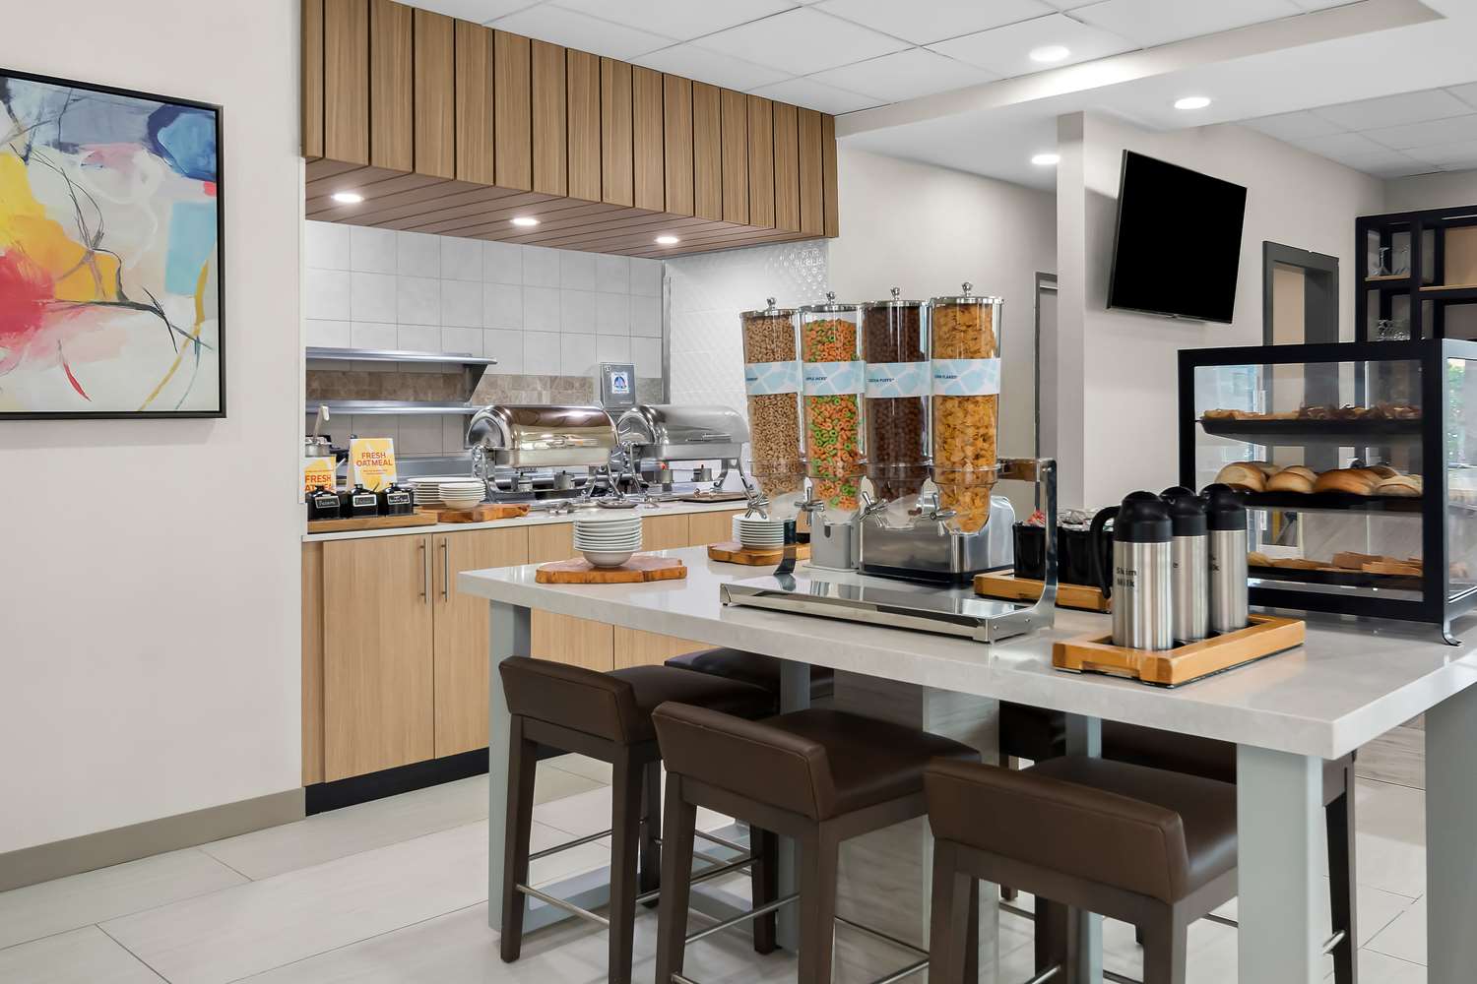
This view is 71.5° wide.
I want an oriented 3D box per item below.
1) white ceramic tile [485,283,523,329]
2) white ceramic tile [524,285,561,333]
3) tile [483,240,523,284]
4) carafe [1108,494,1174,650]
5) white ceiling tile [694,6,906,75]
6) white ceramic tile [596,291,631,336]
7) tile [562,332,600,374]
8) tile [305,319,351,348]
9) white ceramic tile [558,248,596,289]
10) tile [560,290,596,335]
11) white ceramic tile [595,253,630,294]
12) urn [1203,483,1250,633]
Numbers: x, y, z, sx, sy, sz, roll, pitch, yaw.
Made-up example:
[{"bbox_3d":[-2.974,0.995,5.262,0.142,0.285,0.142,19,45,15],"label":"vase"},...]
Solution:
[{"bbox_3d":[-1.062,-0.835,4.633,0.200,0.200,0.010,-2,3,-40],"label":"white ceramic tile"},{"bbox_3d":[-0.910,-0.845,4.757,0.200,0.200,0.010,-2,3,-40],"label":"white ceramic tile"},{"bbox_3d":[-1.059,-1.033,4.613,0.197,0.190,0.010,-2,4,-41],"label":"tile"},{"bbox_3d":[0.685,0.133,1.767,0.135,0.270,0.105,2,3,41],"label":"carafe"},{"bbox_3d":[0.246,-1.704,3.904,0.546,0.020,0.606,3,4,45],"label":"white ceiling tile"},{"bbox_3d":[-0.643,-0.919,5.270,0.215,0.217,0.012,-3,4,-41],"label":"white ceramic tile"},{"bbox_3d":[-0.753,-0.662,4.884,0.197,0.190,0.010,-2,4,-41],"label":"tile"},{"bbox_3d":[-1.765,-0.629,4.397,0.215,0.217,0.012,-3,4,-41],"label":"tile"},{"bbox_3d":[-0.764,-1.059,4.851,0.197,0.190,0.010,-2,4,-41],"label":"white ceramic tile"},{"bbox_3d":[-0.761,-0.854,4.879,0.200,0.200,0.010,-2,3,-40],"label":"tile"},{"bbox_3d":[-0.610,-1.059,4.976,0.197,0.190,0.010,-2,4,-41],"label":"white ceramic tile"},{"bbox_3d":[0.951,0.131,2.056,0.150,0.295,0.112,3,4,43],"label":"urn"}]

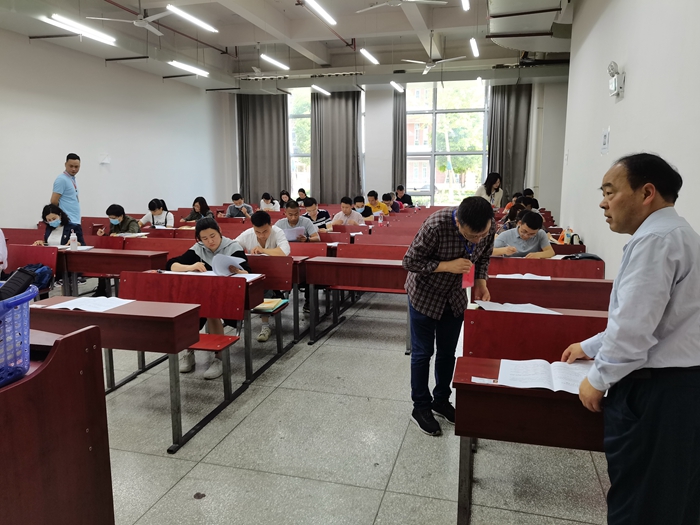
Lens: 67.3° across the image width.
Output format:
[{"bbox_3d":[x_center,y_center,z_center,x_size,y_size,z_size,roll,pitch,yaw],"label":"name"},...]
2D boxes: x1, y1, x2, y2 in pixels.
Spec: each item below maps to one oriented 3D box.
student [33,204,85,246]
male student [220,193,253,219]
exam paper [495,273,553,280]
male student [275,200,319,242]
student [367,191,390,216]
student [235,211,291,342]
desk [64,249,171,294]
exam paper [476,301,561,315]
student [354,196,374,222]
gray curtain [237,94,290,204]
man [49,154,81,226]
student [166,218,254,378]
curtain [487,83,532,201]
[{"bbox_3d":[-3.322,-0.062,6.096,0.600,1.240,0.800,3,10,15],"label":"student"},{"bbox_3d":[-2.067,-0.661,9.725,0.550,1.180,0.660,2,10,15],"label":"male student"},{"bbox_3d":[1.241,0.099,3.803,0.380,0.020,0.270,2,10,15],"label":"exam paper"},{"bbox_3d":[-0.626,-0.107,6.087,0.550,1.210,0.720,2,10,11],"label":"male student"},{"bbox_3d":[0.470,-0.698,9.615,0.490,1.210,0.700,3,10,20],"label":"student"},{"bbox_3d":[-0.873,0.075,5.166,0.570,1.155,0.770,2,10,10],"label":"student"},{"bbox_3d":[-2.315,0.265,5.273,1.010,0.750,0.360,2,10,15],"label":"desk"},{"bbox_3d":[0.974,0.270,3.053,0.410,0.050,0.290,-3,10,-16],"label":"exam paper"},{"bbox_3d":[0.209,-0.517,8.719,0.490,1.150,0.700,2,10,15],"label":"student"},{"bbox_3d":[-2.388,-2.768,14.646,1.564,3.676,0.180,3,10,15],"label":"gray curtain"},{"bbox_3d":[-3.529,-0.433,6.619,0.340,1.790,0.480,3,10,16],"label":"man"},{"bbox_3d":[-1.162,0.235,4.403,0.680,1.200,0.800,3,10,15],"label":"student"},{"bbox_3d":[3.897,-2.480,12.932,0.950,3.600,0.180,2,10,15],"label":"curtain"}]

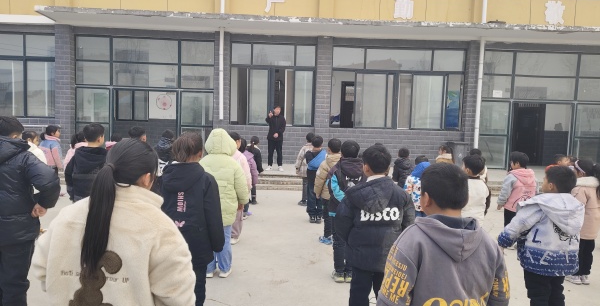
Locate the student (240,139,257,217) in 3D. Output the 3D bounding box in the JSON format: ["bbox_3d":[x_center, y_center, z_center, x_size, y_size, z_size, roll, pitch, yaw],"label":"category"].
[{"bbox_3d":[-0.813,0.383,6.486,0.370,1.219,0.270,2,4,6],"label":"student"}]

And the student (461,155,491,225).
[{"bbox_3d":[1.834,0.661,4.298,0.380,1.293,0.280,1,4,-14],"label":"student"}]

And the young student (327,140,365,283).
[{"bbox_3d":[0.436,0.544,3.924,0.400,1.324,0.280,1,4,-14],"label":"young student"}]

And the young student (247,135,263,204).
[{"bbox_3d":[-0.875,0.320,7.831,0.370,1.282,0.260,2,4,7],"label":"young student"}]

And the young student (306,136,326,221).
[{"bbox_3d":[0.277,0.406,6.576,0.370,1.367,0.270,1,4,-5],"label":"young student"}]

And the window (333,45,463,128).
[{"bbox_3d":[2.871,-1.885,12.250,3.908,2.408,0.120,2,4,-2],"label":"window"}]

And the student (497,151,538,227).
[{"bbox_3d":[2.730,0.581,5.191,0.400,1.215,0.280,0,4,-24],"label":"student"}]

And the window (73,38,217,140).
[{"bbox_3d":[-4.353,-1.707,11.688,3.876,2.998,0.120,2,4,-2],"label":"window"}]

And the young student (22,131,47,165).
[{"bbox_3d":[-4.033,0.330,6.249,0.380,1.307,0.280,3,5,22],"label":"young student"}]

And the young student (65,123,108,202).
[{"bbox_3d":[-1.942,0.428,3.898,0.410,1.415,0.280,2,4,1],"label":"young student"}]

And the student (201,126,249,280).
[{"bbox_3d":[-0.767,0.497,4.227,0.470,1.472,0.320,2,4,6],"label":"student"}]

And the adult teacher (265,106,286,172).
[{"bbox_3d":[-0.571,-0.366,10.264,0.520,1.629,0.350,2,4,-3],"label":"adult teacher"}]

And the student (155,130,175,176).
[{"bbox_3d":[-1.931,0.328,6.045,0.380,1.322,0.270,2,4,1],"label":"student"}]

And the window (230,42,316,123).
[{"bbox_3d":[-0.762,-1.923,11.776,2.429,2.314,0.120,2,4,-2],"label":"window"}]

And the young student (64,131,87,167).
[{"bbox_3d":[-3.054,0.340,5.744,0.380,1.272,0.270,2,4,3],"label":"young student"}]

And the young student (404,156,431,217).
[{"bbox_3d":[1.432,0.643,4.945,0.380,1.207,0.280,1,4,-7],"label":"young student"}]

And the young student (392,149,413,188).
[{"bbox_3d":[1.594,0.539,6.345,0.380,1.216,0.270,1,4,-5],"label":"young student"}]

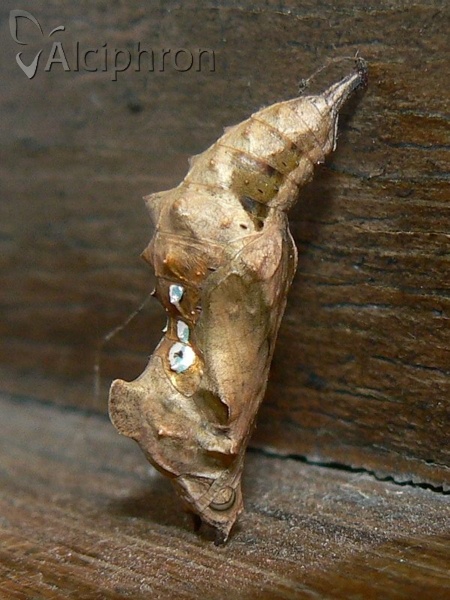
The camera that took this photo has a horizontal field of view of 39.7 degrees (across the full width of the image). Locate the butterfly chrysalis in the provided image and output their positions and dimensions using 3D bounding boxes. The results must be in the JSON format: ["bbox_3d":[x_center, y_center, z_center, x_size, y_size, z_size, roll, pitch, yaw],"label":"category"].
[{"bbox_3d":[-0.001,-0.001,0.028,0.007,0.022,0.006,19,-6,-22],"label":"butterfly chrysalis"}]

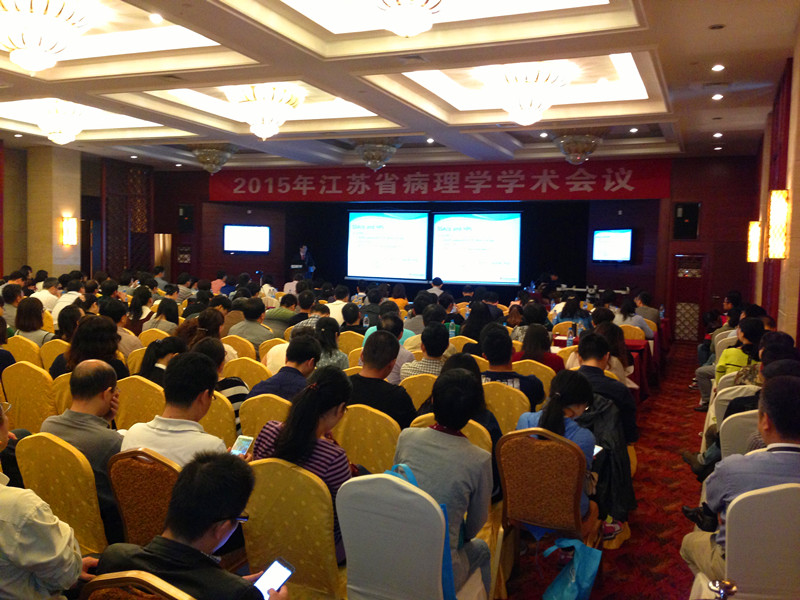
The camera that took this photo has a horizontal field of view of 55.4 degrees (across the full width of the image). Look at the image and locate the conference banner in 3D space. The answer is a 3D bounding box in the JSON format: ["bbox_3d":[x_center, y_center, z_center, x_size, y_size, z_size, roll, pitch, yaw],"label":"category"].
[{"bbox_3d":[0.288,-3.040,19.680,12.630,0.940,0.050,3,3,22],"label":"conference banner"}]

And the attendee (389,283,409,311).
[{"bbox_3d":[0.082,0.426,12.795,0.480,1.320,0.780,3,3,23],"label":"attendee"}]

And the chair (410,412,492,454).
[{"bbox_3d":[0.339,1.063,4.304,0.460,0.935,0.560,3,3,22],"label":"chair"}]

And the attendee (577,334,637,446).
[{"bbox_3d":[1.423,0.860,5.362,0.520,1.280,0.760,3,3,22],"label":"attendee"}]

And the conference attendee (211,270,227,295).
[{"bbox_3d":[-3.780,0.117,16.447,0.480,1.360,0.780,3,3,23],"label":"conference attendee"}]

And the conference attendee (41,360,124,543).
[{"bbox_3d":[-1.324,0.895,3.629,0.520,1.264,0.780,3,3,22],"label":"conference attendee"}]

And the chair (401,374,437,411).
[{"bbox_3d":[0.288,0.990,5.643,0.460,0.935,0.560,3,3,22],"label":"chair"}]

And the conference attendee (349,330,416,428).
[{"bbox_3d":[-0.043,0.858,4.704,0.480,1.320,0.780,3,3,23],"label":"conference attendee"}]

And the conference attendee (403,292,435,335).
[{"bbox_3d":[0.320,0.563,9.802,0.500,1.358,0.750,2,3,18],"label":"conference attendee"}]

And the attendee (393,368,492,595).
[{"bbox_3d":[0.207,0.940,3.313,0.500,1.280,0.740,3,3,22],"label":"attendee"}]

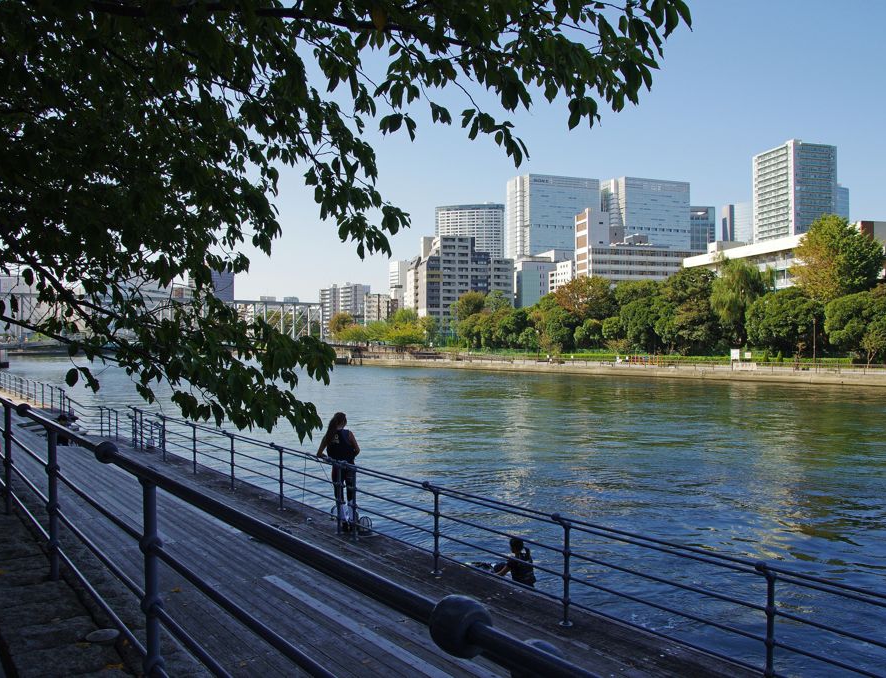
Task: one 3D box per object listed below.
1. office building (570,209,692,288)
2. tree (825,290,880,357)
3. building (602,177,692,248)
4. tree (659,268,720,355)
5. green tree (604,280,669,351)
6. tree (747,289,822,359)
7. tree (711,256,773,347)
[{"bbox_3d":[63.400,-18.500,231.000,39.000,43.500,16.000,0,0,-13],"label":"office building"},{"bbox_3d":[45.478,-1.336,79.000,5.750,8.130,5.750,0,-1,30],"label":"tree"},{"bbox_3d":[172.500,-62.430,608.600,64.000,139.000,40.000,0,-1,-19],"label":"building"},{"bbox_3d":[34.750,-3.760,100.040,8.400,12.350,8.000,0,-1,19],"label":"tree"},{"bbox_3d":[27.700,-2.950,102.000,9.200,10.700,8.500,0,0,15],"label":"green tree"},{"bbox_3d":[42.800,-1.900,89.000,9.800,8.900,8.800,0,0,26],"label":"tree"},{"bbox_3d":[38.830,-4.019,92.000,7.590,13.350,7.590,0,0,23],"label":"tree"}]

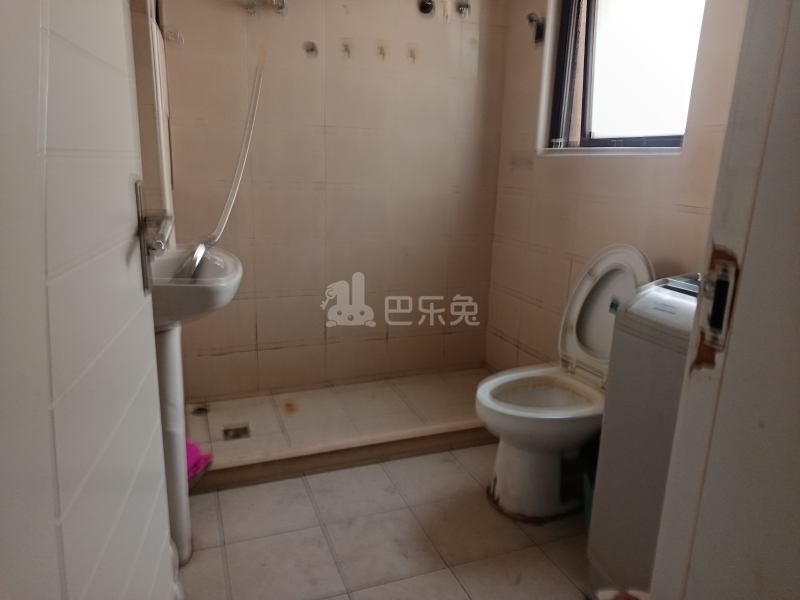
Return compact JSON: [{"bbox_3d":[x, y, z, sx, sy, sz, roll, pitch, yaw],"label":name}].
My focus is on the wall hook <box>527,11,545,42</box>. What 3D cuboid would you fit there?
[{"bbox_3d":[0.607,-1.215,2.479,0.054,0.107,0.045,-4,15,-20],"label":"wall hook"}]

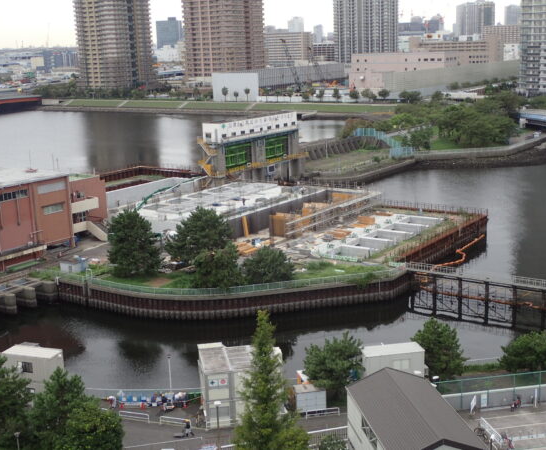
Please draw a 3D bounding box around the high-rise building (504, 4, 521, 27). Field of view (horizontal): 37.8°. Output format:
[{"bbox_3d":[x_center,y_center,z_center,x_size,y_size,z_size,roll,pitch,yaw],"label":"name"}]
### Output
[{"bbox_3d":[485.119,-398.616,1617.993,24.000,91.300,24.000,-2,13,-1],"label":"high-rise building"}]

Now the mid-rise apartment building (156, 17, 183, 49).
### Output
[{"bbox_3d":[-160.340,-279.225,1231.481,33.000,76.000,28.000,-1,13,3],"label":"mid-rise apartment building"}]

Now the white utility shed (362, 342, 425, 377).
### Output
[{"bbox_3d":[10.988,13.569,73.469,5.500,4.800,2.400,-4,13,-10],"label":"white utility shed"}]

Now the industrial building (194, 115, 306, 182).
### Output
[{"bbox_3d":[-4.528,-19.796,204.256,7.000,15.400,33.500,7,16,35],"label":"industrial building"}]

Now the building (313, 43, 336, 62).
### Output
[{"bbox_3d":[67.631,-208.821,975.756,34.000,29.500,15.000,5,15,29],"label":"building"}]

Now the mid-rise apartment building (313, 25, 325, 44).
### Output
[{"bbox_3d":[112.386,-452.769,1944.834,20.000,70.000,19.000,6,15,32],"label":"mid-rise apartment building"}]

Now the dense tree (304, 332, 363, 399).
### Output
[{"bbox_3d":[5.626,13.349,73.580,5.400,6.750,5.400,-2,13,0],"label":"dense tree"}]

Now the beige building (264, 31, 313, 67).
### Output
[{"bbox_3d":[14.816,-182.686,850.817,48.000,44.000,20.000,5,14,27],"label":"beige building"}]

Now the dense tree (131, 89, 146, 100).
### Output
[{"bbox_3d":[-84.038,-81.358,498.698,8.600,7.800,8.600,-2,13,0],"label":"dense tree"}]

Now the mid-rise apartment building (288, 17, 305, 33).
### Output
[{"bbox_3d":[59.776,-485.554,2042.275,32.000,94.000,28.000,6,15,32],"label":"mid-rise apartment building"}]

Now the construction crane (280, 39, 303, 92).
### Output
[{"bbox_3d":[11.494,-98.056,490.366,15.000,32.300,6.000,-2,13,0],"label":"construction crane"}]

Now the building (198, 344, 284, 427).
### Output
[{"bbox_3d":[-2.936,14.082,71.009,6.600,5.300,5.600,-4,13,-9],"label":"building"}]

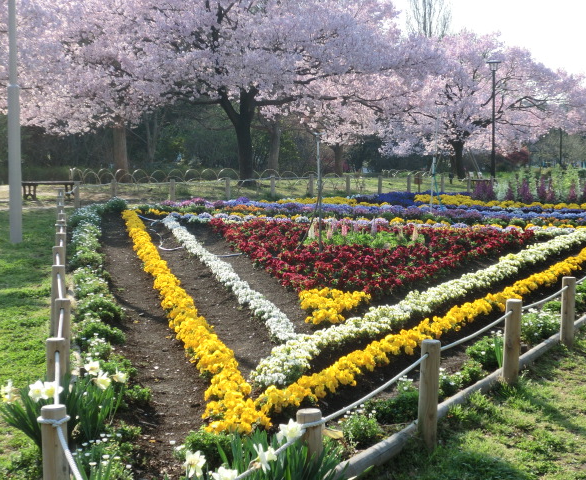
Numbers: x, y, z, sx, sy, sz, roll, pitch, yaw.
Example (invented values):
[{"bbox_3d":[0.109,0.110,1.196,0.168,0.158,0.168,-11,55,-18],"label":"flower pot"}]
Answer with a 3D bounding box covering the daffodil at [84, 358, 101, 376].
[{"bbox_3d":[-1.011,0.645,5.500,0.085,0.085,0.065,-1,5,-14],"label":"daffodil"}]

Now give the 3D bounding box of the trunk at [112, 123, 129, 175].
[{"bbox_3d":[-6.642,-3.408,42.000,0.550,2.100,0.550,0,5,0],"label":"trunk"}]

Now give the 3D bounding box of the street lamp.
[{"bbox_3d":[7.481,-4.400,40.500,0.530,4.600,0.530,0,5,0],"label":"street lamp"}]

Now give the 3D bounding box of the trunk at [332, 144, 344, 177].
[{"bbox_3d":[1.523,-2.733,37.500,0.370,1.120,0.350,0,6,0],"label":"trunk"}]

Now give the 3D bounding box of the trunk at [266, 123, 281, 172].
[{"bbox_3d":[-0.822,-3.901,46.000,0.520,2.150,0.500,0,5,0],"label":"trunk"}]

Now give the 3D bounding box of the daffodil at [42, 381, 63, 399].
[{"bbox_3d":[-1.120,0.696,5.080,0.100,0.086,0.060,1,6,6],"label":"daffodil"}]

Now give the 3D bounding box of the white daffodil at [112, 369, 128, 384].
[{"bbox_3d":[-0.864,0.677,5.450,0.075,0.072,0.078,2,6,20],"label":"white daffodil"}]

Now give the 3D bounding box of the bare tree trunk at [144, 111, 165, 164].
[{"bbox_3d":[-6.139,-4.511,48.000,0.800,2.400,0.600,0,5,0],"label":"bare tree trunk"}]

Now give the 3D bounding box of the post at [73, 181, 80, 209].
[{"bbox_3d":[-4.586,-0.957,23.137,0.102,0.568,0.102,0,6,0],"label":"post"}]

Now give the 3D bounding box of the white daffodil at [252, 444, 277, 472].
[{"bbox_3d":[-0.108,0.825,4.120,0.090,0.105,0.100,2,6,20],"label":"white daffodil"}]

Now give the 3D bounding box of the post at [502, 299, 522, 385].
[{"bbox_3d":[1.391,0.651,6.930,0.100,0.540,0.100,0,5,0],"label":"post"}]

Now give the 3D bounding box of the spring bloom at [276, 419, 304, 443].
[{"bbox_3d":[-0.013,0.733,4.200,0.105,0.092,0.070,-1,6,-9],"label":"spring bloom"}]

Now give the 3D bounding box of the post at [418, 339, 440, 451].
[{"bbox_3d":[0.727,0.825,5.798,0.102,0.581,0.102,0,6,0],"label":"post"}]

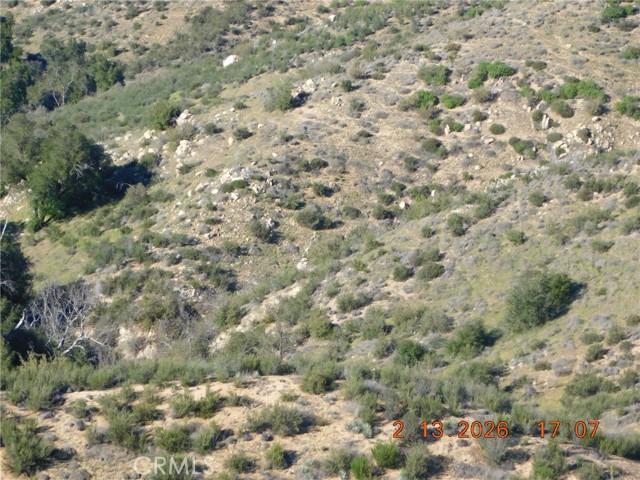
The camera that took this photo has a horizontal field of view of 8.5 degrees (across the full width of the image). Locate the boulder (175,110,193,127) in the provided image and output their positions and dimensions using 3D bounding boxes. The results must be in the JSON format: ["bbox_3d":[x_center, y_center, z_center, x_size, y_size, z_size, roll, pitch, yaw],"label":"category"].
[{"bbox_3d":[-12.252,-10.906,385.000,1.550,1.400,1.350,0,8,0],"label":"boulder"}]

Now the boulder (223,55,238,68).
[{"bbox_3d":[-9.181,-18.311,440.000,1.600,1.350,1.400,0,8,0],"label":"boulder"}]

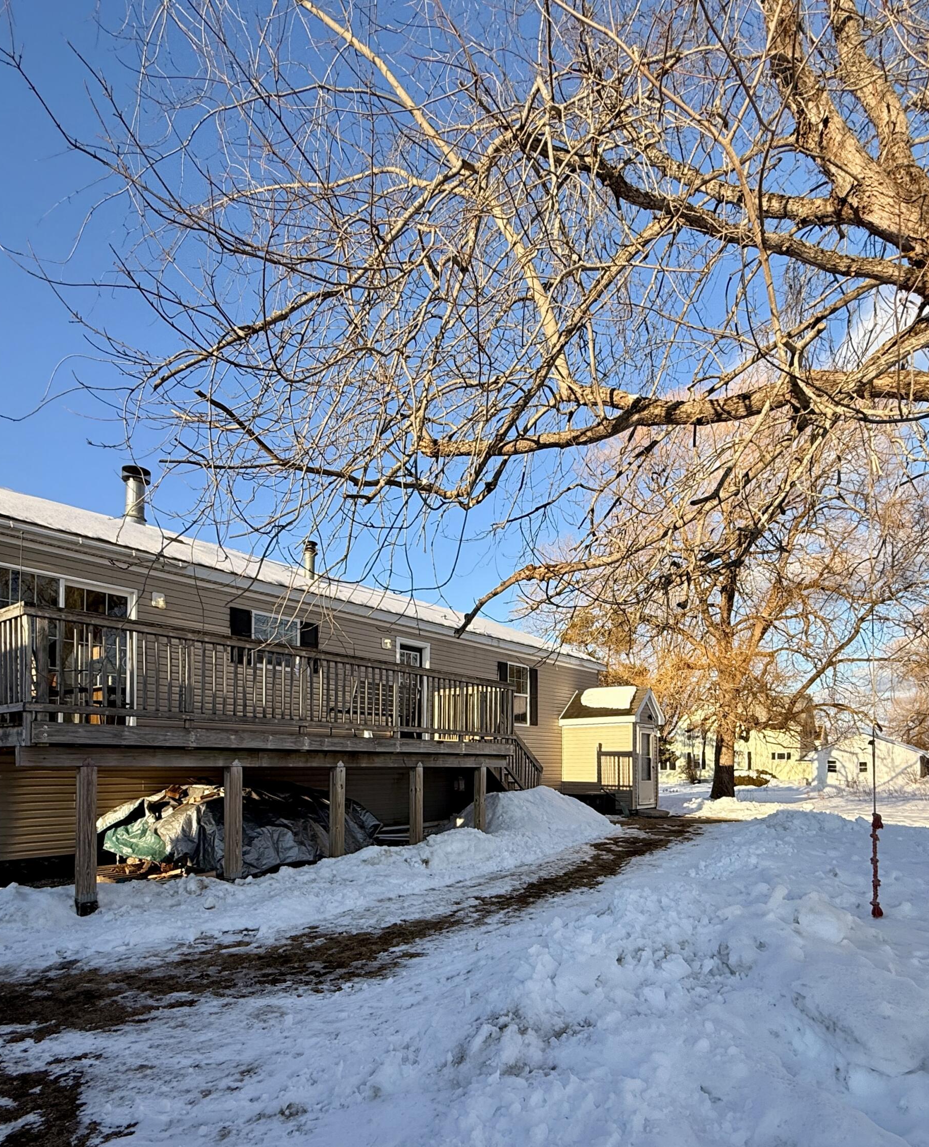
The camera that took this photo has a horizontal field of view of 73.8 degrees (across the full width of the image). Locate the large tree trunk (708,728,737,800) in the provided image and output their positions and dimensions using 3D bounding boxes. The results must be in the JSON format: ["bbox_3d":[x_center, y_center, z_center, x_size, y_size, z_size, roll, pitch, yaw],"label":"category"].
[{"bbox_3d":[10.560,7.790,25.300,1.000,2.950,1.000,0,-14,0],"label":"large tree trunk"}]

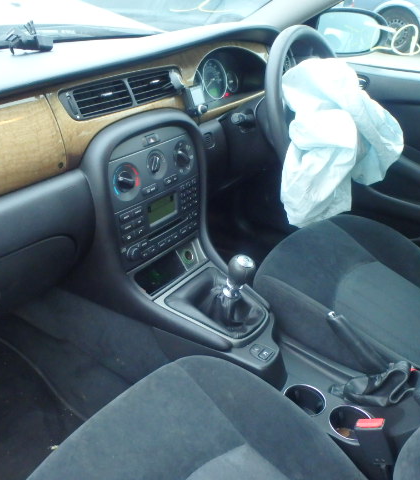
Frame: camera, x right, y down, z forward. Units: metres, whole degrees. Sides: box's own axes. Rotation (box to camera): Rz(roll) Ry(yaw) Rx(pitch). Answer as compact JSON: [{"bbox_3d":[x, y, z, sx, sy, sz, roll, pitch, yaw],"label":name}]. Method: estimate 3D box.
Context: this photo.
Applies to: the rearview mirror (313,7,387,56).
[{"bbox_3d":[0.410,-0.601,1.500,0.215,0.135,0.100,-14,33,-22],"label":"rearview mirror"}]

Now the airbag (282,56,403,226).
[{"bbox_3d":[0.279,-0.207,1.100,0.200,0.310,0.290,20,36,31],"label":"airbag"}]

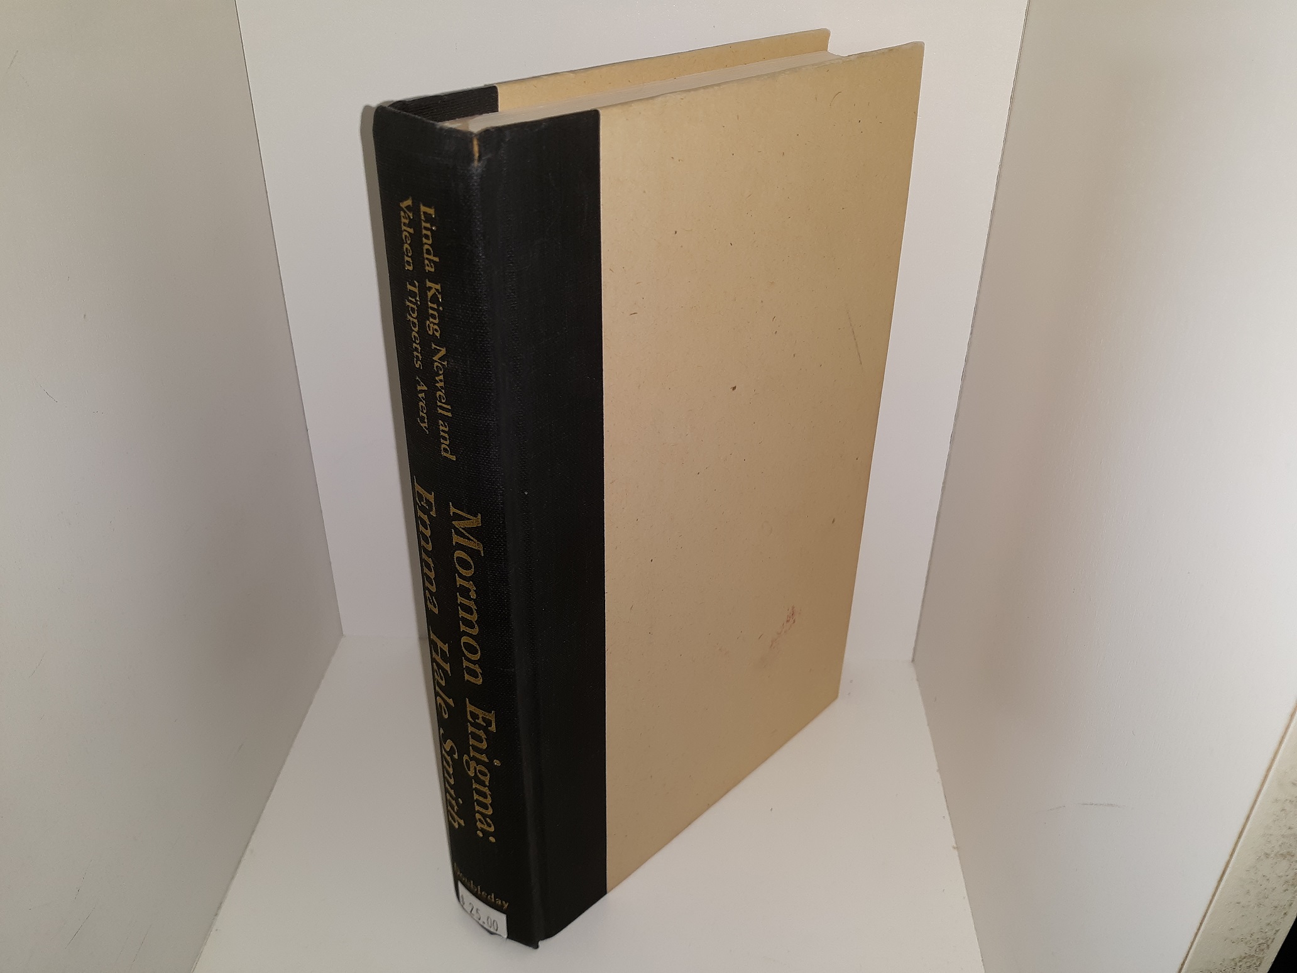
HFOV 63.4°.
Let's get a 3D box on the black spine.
[{"bbox_3d":[-0.034,0.028,0.272,0.034,0.241,0.034,27,40,36],"label":"black spine"}]

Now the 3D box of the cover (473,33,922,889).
[{"bbox_3d":[0.020,-0.002,0.321,0.032,0.241,0.128,27,40,36],"label":"cover"}]

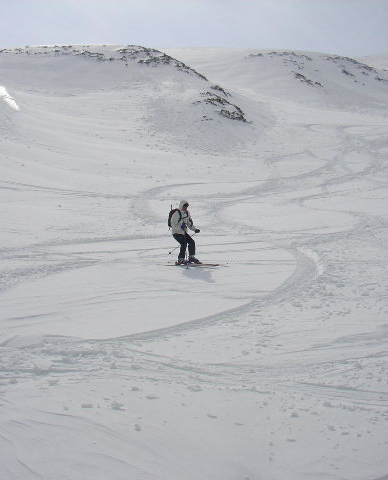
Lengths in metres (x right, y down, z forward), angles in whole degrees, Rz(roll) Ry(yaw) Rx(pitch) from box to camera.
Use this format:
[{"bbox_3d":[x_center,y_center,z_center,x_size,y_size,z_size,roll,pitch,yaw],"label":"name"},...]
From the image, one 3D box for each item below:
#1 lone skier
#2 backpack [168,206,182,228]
[{"bbox_3d":[-0.222,-0.191,17.900,0.660,1.670,0.600,2,3,37],"label":"lone skier"},{"bbox_3d":[-0.487,-0.585,18.020,0.240,0.520,0.320,18,12,35],"label":"backpack"}]

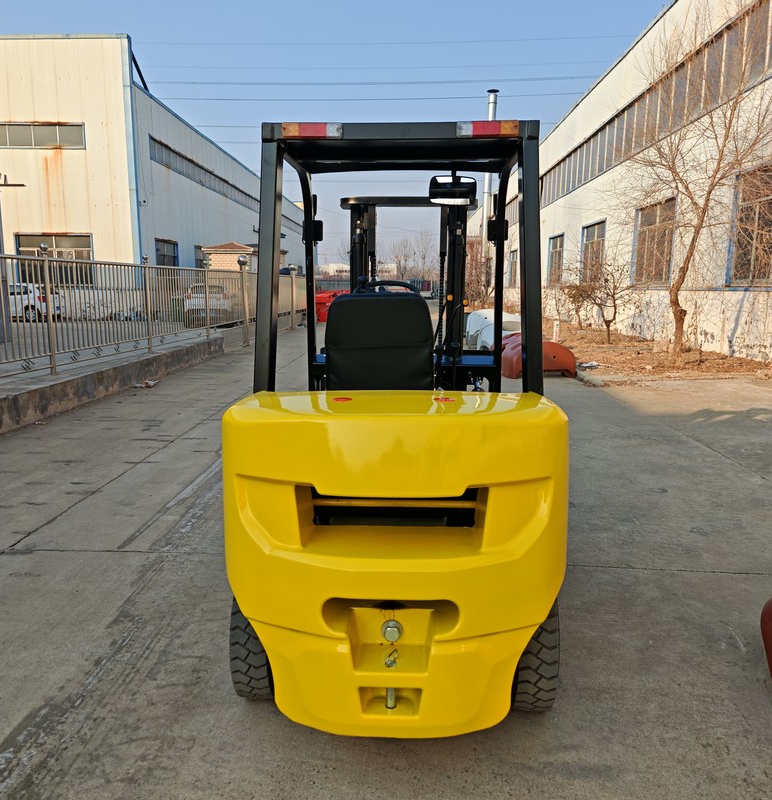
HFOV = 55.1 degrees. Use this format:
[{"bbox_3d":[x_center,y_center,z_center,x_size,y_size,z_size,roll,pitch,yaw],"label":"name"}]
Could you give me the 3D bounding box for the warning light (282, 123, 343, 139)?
[{"bbox_3d":[-0.243,-0.889,2.445,0.200,0.052,0.042,0,9,3],"label":"warning light"}]

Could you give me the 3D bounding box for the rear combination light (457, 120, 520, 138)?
[{"bbox_3d":[0.334,-0.884,2.420,0.202,0.052,0.042,0,9,3],"label":"rear combination light"}]

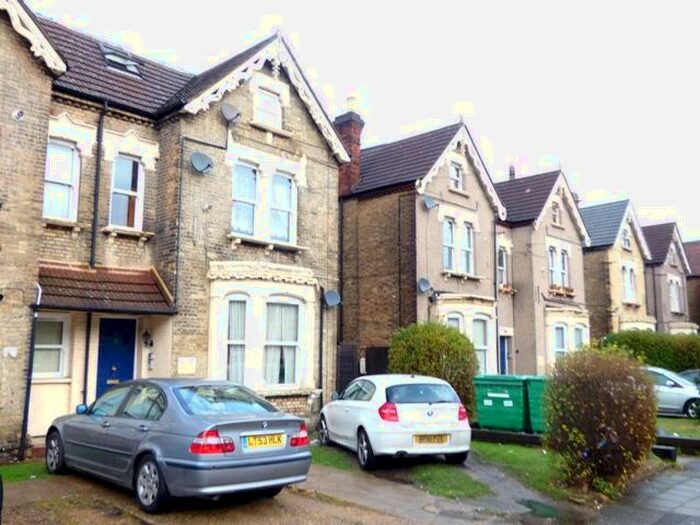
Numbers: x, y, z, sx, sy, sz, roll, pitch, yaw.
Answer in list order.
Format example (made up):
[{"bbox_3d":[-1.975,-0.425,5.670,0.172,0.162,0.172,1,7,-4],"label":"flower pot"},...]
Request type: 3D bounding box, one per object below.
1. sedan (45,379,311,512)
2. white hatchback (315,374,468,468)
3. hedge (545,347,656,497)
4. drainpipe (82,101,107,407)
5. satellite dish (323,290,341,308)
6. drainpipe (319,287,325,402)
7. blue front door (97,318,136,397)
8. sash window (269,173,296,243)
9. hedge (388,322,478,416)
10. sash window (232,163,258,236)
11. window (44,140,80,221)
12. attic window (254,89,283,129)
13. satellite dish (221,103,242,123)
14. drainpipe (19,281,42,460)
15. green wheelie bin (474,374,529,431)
[{"bbox_3d":[-2.449,2.199,8.121,1.790,1.420,4.470,8,-11,-44],"label":"sedan"},{"bbox_3d":[0.637,2.767,11.370,1.790,1.430,4.240,3,-9,-16],"label":"white hatchback"},{"bbox_3d":[3.356,2.063,8.400,1.500,1.860,1.480,-8,-11,43],"label":"hedge"},{"bbox_3d":[-5.035,-0.014,12.419,0.130,6.750,0.110,-8,-11,43],"label":"drainpipe"},{"bbox_3d":[-0.445,0.891,15.094,0.470,0.450,0.300,7,-11,-41],"label":"satellite dish"},{"bbox_3d":[-0.666,2.280,15.060,0.100,3.350,0.100,-8,-11,44],"label":"drainpipe"},{"bbox_3d":[-4.718,2.195,12.667,0.090,2.080,0.790,-8,-11,43],"label":"blue front door"},{"bbox_3d":[-1.545,-1.300,14.994,0.120,1.610,0.780,-8,-11,43],"label":"sash window"},{"bbox_3d":[2.242,2.945,16.752,2.400,2.620,2.300,0,-8,0],"label":"hedge"},{"bbox_3d":[-2.353,-1.405,14.140,0.120,1.610,0.730,-8,-11,43],"label":"sash window"},{"bbox_3d":[-5.642,-1.595,12.175,0.130,1.540,0.740,-8,-11,44],"label":"window"},{"bbox_3d":[-1.931,-3.597,14.754,0.130,0.830,0.770,-8,-11,44],"label":"attic window"},{"bbox_3d":[-2.601,-3.217,13.630,0.370,0.450,0.460,-8,-11,43],"label":"satellite dish"},{"bbox_3d":[-5.296,1.820,10.416,0.120,2.800,0.120,-8,-11,44],"label":"drainpipe"},{"bbox_3d":[3.634,3.204,14.181,1.250,1.240,0.900,-8,-11,43],"label":"green wheelie bin"}]

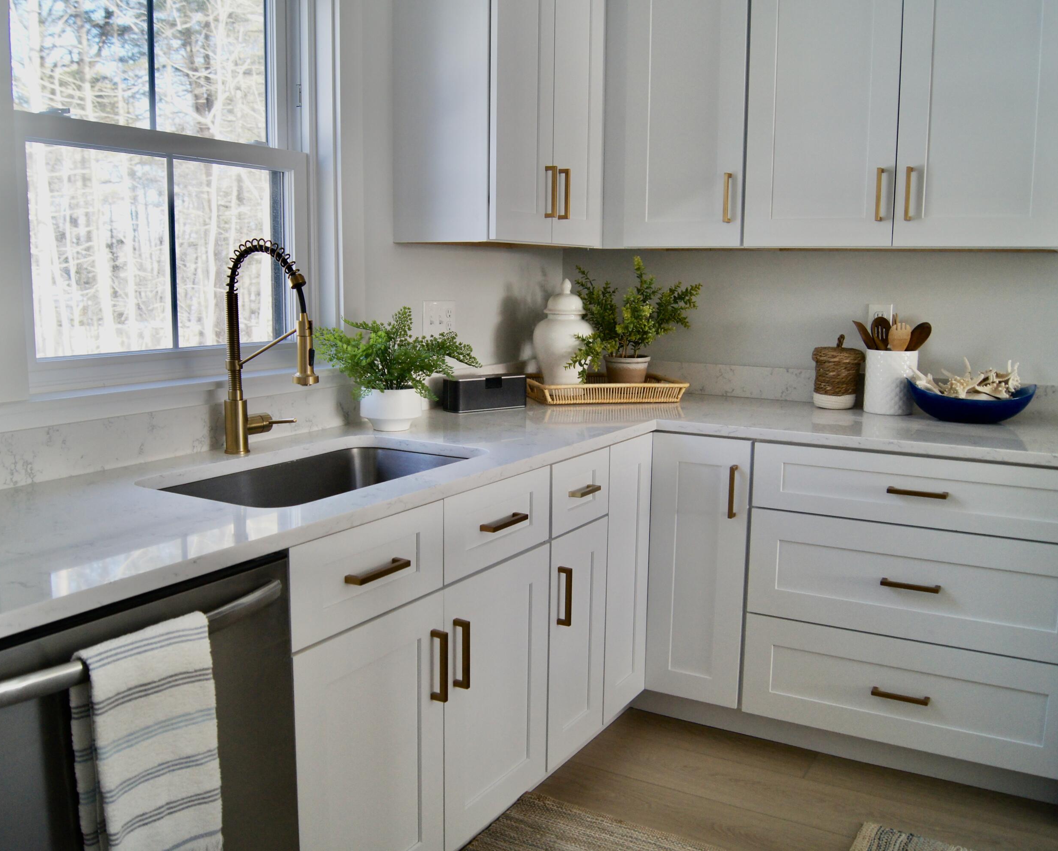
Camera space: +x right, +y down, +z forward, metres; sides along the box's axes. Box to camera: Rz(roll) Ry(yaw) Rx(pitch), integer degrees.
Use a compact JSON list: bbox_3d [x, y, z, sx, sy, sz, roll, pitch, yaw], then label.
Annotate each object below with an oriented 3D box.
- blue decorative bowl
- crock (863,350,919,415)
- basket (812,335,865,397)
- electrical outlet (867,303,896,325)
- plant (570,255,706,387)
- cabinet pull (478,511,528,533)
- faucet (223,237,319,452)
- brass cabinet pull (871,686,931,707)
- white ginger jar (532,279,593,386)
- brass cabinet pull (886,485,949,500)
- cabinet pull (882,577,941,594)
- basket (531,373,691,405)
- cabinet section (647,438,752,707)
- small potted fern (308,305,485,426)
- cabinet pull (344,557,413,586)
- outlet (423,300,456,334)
[{"bbox_3d":[1.242,-0.067,2.713,0.352,0.115,0.205,5,10,30],"label":"blue decorative bowl"},{"bbox_3d":[1.083,-0.130,2.876,0.148,0.188,0.148,5,10,30],"label":"crock"},{"bbox_3d":[0.956,-0.173,2.976,0.155,0.217,0.155,5,10,30],"label":"basket"},{"bbox_3d":[1.088,-0.318,2.975,0.071,0.114,0.007,5,10,30],"label":"electrical outlet"},{"bbox_3d":[0.331,-0.323,3.154,0.432,0.450,0.368,-1,8,-11],"label":"plant"},{"bbox_3d":[-0.050,0.204,2.013,0.034,0.011,0.137,5,9,30],"label":"cabinet pull"},{"bbox_3d":[-0.533,-0.165,2.042,0.264,0.455,0.122,5,9,30],"label":"faucet"},{"bbox_3d":[0.939,0.684,2.425,0.137,0.011,0.034,5,9,30],"label":"brass cabinet pull"},{"bbox_3d":[0.117,-0.287,3.151,0.201,0.376,0.201,0,8,0],"label":"white ginger jar"},{"bbox_3d":[0.959,0.167,2.370,0.137,0.011,0.034,5,10,30],"label":"brass cabinet pull"},{"bbox_3d":[0.956,0.401,2.406,0.137,0.011,0.034,5,10,30],"label":"cabinet pull"},{"bbox_3d":[0.240,-0.118,3.183,0.472,0.063,0.370,-1,9,-11],"label":"basket"},{"bbox_3d":[0.579,0.369,2.827,0.278,0.750,0.500,5,10,30],"label":"cabinet section"},{"bbox_3d":[-0.327,-0.144,2.402,0.350,0.310,0.386,5,9,30],"label":"small potted fern"},{"bbox_3d":[-0.258,0.252,1.654,0.034,0.011,0.137,5,9,30],"label":"cabinet pull"},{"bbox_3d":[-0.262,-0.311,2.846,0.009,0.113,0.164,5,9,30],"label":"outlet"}]

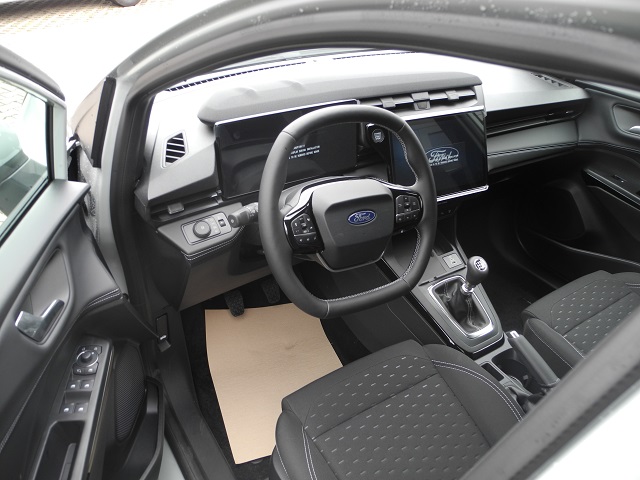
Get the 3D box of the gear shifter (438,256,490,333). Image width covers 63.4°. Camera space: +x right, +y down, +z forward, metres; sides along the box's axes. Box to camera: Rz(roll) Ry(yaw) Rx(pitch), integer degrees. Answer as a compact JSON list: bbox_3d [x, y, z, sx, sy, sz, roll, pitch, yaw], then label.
[{"bbox_3d":[0.348,0.114,1.224,0.090,0.175,0.120,-16,33,-30],"label":"gear shifter"}]

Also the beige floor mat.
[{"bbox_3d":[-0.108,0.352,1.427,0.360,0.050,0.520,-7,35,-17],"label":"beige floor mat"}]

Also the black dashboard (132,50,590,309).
[{"bbox_3d":[0.172,-0.239,1.372,1.380,0.420,0.470,-16,33,-30],"label":"black dashboard"}]

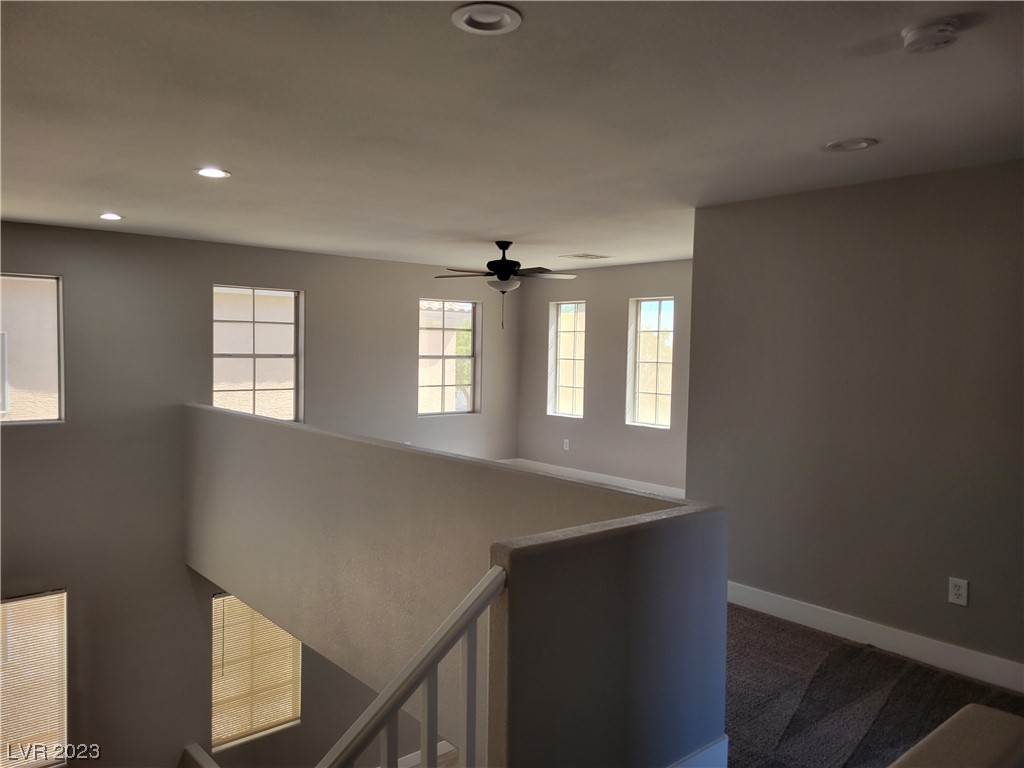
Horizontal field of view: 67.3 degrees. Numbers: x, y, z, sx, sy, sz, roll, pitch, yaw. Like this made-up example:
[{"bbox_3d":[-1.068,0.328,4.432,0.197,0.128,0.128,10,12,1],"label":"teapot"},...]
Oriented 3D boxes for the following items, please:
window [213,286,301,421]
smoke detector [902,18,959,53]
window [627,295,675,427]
[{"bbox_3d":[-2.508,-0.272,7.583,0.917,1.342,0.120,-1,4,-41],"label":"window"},{"bbox_3d":[1.166,-0.969,2.147,0.138,0.044,0.138,-1,4,-41],"label":"smoke detector"},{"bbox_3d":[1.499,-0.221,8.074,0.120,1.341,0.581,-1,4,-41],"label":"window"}]

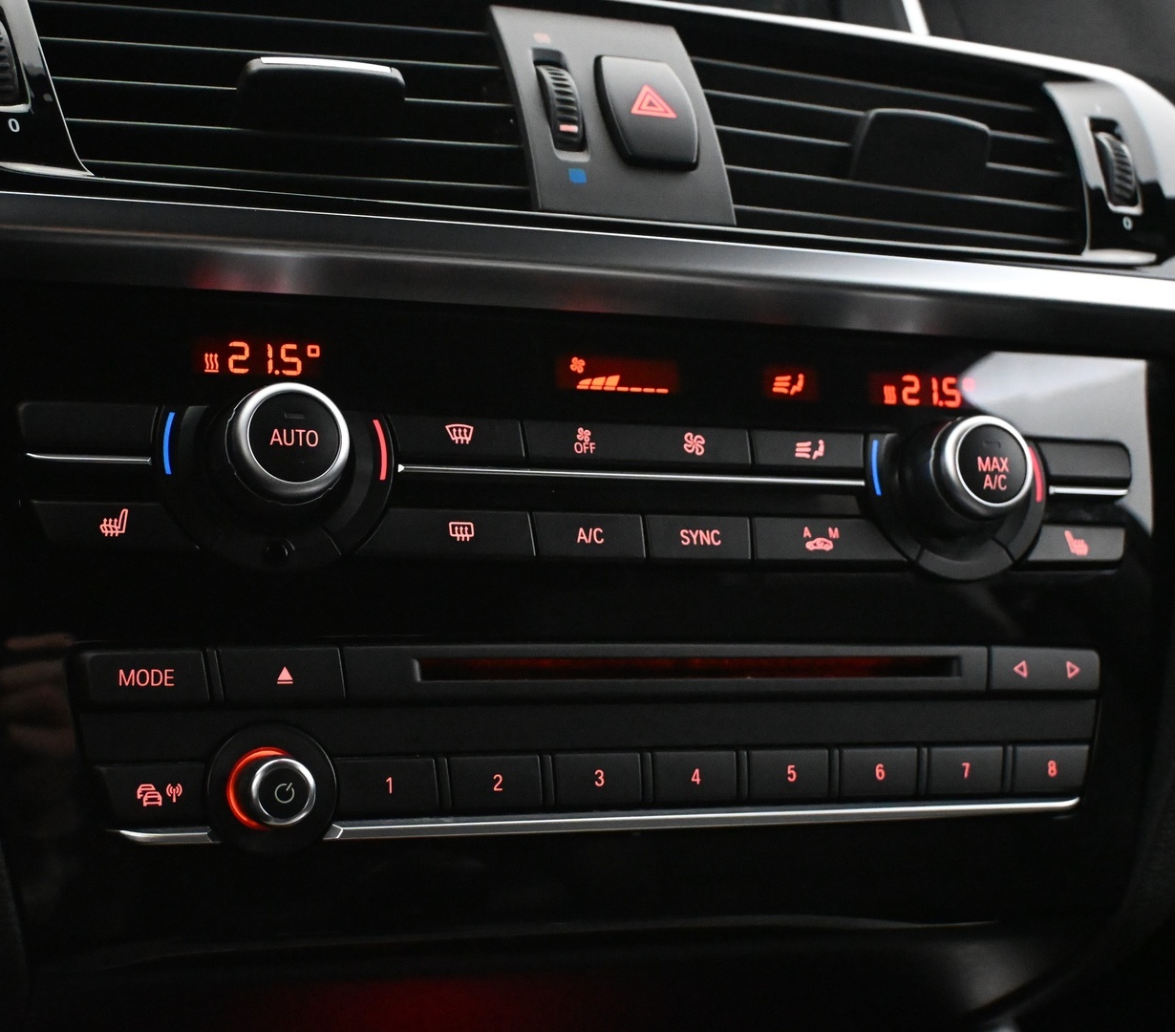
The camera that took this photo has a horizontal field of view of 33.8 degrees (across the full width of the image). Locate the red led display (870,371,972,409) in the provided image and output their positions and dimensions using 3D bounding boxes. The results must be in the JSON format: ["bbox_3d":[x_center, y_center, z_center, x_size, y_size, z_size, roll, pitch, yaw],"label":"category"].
[{"bbox_3d":[0.077,-0.029,0.450,0.026,0.008,0.003,2,-11,-21],"label":"red led display"}]

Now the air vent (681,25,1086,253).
[{"bbox_3d":[0.069,-0.083,0.473,0.094,0.025,0.061,2,55,-22],"label":"air vent"}]

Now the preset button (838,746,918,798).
[{"bbox_3d":[0.063,0.057,0.429,0.019,0.010,0.005,2,-6,-21],"label":"preset button"}]

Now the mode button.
[{"bbox_3d":[-0.085,0.031,0.370,0.025,0.011,0.005,2,-12,-22],"label":"mode button"}]

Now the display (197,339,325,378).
[{"bbox_3d":[-0.067,-0.032,0.393,0.026,0.006,0.003,2,-11,-21],"label":"display"}]

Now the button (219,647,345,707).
[{"bbox_3d":[-0.061,0.032,0.383,0.025,0.011,0.005,2,-6,-21],"label":"button"}]

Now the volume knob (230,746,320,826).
[{"bbox_3d":[-0.059,0.052,0.369,0.015,0.015,0.011,2,-12,-22],"label":"volume knob"}]

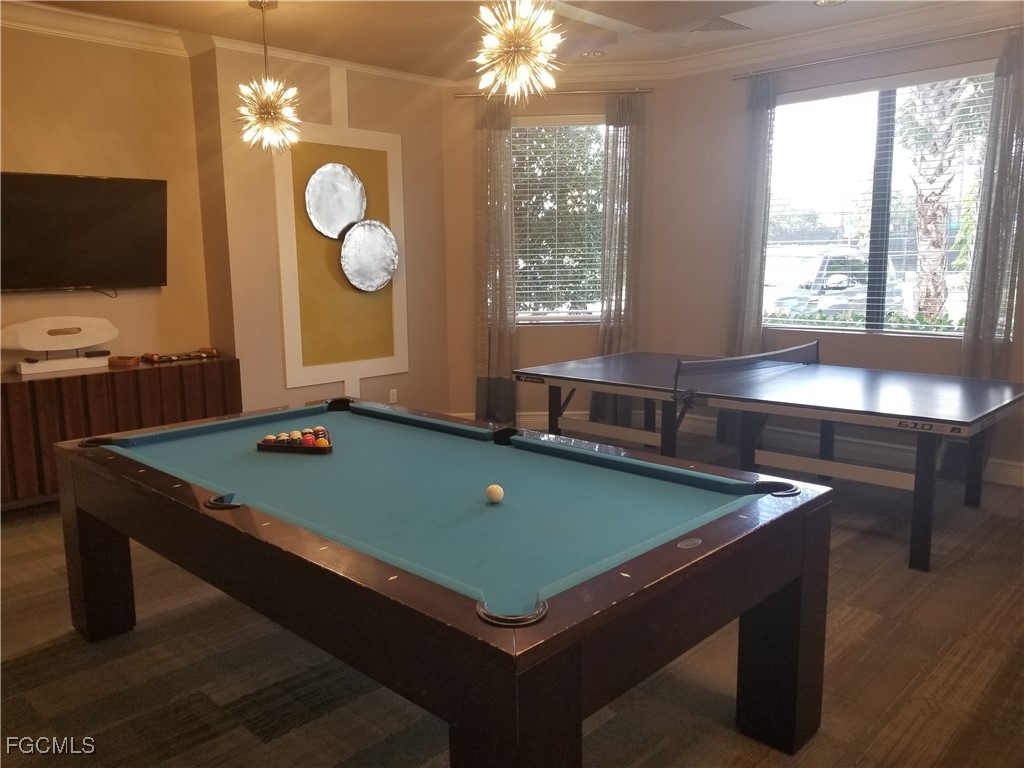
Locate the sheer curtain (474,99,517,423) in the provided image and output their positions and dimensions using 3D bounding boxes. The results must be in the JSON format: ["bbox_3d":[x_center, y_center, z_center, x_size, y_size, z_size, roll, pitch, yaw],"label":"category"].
[{"bbox_3d":[-0.146,-0.978,6.590,0.368,2.832,0.110,0,9,4],"label":"sheer curtain"}]

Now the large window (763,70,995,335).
[{"bbox_3d":[2.589,-1.232,5.413,1.643,1.754,0.110,7,12,42],"label":"large window"}]

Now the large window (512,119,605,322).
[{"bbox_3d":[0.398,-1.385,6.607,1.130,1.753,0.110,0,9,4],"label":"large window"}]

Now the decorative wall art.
[{"bbox_3d":[-1.299,-1.147,5.985,1.106,2.303,0.080,-8,12,-41],"label":"decorative wall art"}]

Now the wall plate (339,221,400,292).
[{"bbox_3d":[-1.126,-1.019,6.125,0.528,0.553,0.050,-8,12,-41],"label":"wall plate"}]

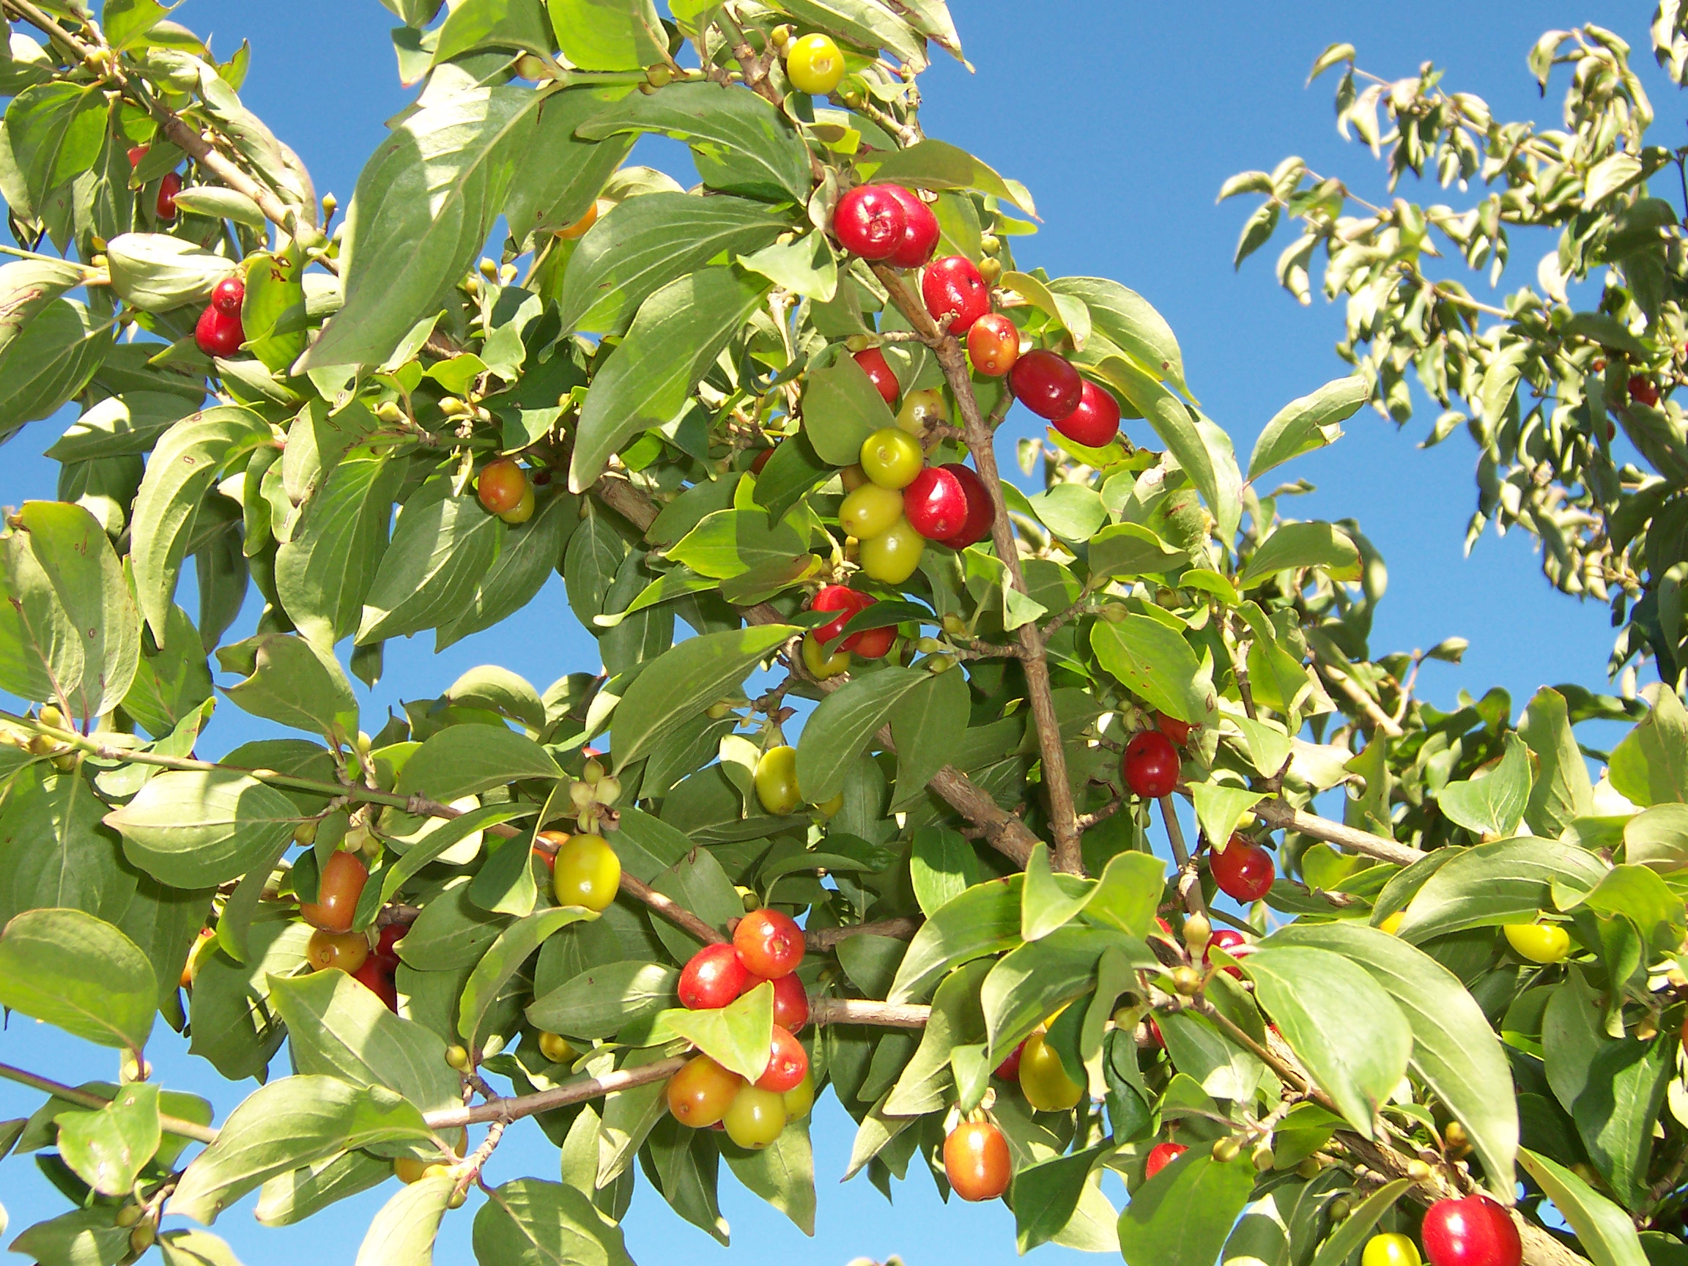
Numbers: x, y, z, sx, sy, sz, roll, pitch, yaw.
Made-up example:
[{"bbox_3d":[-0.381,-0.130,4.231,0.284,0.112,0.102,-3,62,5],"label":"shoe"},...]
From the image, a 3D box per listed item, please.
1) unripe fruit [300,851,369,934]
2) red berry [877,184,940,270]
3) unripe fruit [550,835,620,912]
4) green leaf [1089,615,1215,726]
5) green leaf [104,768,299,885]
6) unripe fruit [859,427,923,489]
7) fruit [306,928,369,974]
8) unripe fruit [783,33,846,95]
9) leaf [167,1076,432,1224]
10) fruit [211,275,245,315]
[{"bbox_3d":[-0.125,0.063,0.480,0.015,0.020,0.015,12,-9,0],"label":"unripe fruit"},{"bbox_3d":[0.013,-0.090,0.430,0.014,0.017,0.014,-20,-18,-6],"label":"red berry"},{"bbox_3d":[-0.062,0.058,0.470,0.016,0.019,0.016,0,-13,0],"label":"unripe fruit"},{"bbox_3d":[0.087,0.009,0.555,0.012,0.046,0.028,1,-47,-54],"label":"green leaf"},{"bbox_3d":[-0.156,0.047,0.475,0.048,0.029,0.009,1,-9,-6],"label":"green leaf"},{"bbox_3d":[0.011,-0.042,0.468,0.015,0.015,0.018,1,12,6],"label":"unripe fruit"},{"bbox_3d":[-0.126,0.078,0.487,0.015,0.018,0.015,5,-68,14],"label":"fruit"},{"bbox_3d":[-0.007,-0.141,0.485,0.015,0.015,0.018,-3,15,-11],"label":"unripe fruit"},{"bbox_3d":[-0.113,0.107,0.405,0.058,0.016,0.029,-14,-50,-4],"label":"leaf"},{"bbox_3d":[-0.202,-0.111,0.640,0.011,0.014,0.011,-13,-48,0],"label":"fruit"}]

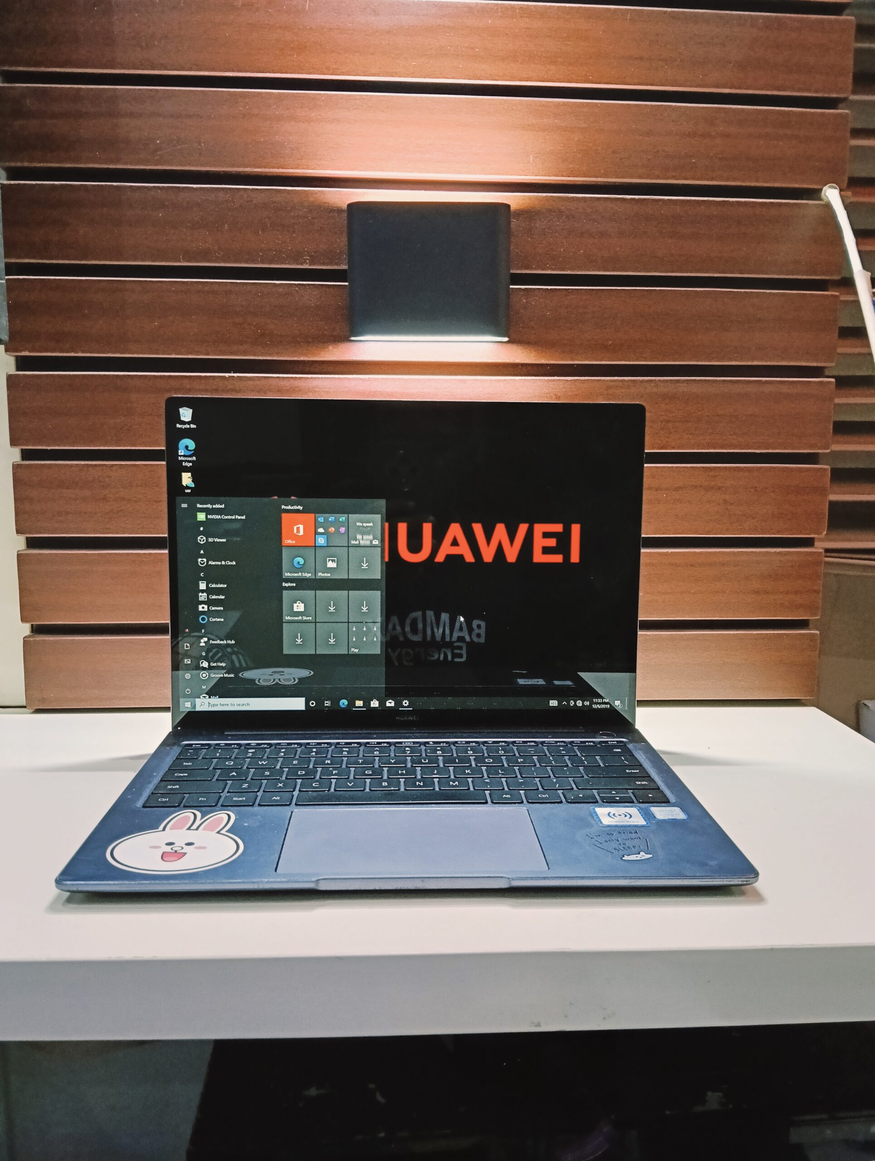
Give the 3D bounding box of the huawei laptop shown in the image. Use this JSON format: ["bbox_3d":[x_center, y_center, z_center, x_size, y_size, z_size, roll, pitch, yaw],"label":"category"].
[{"bbox_3d":[-0.014,0.010,0.484,0.304,0.225,0.217,0,8,-3],"label":"huawei laptop"}]

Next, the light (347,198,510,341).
[{"bbox_3d":[-0.006,-0.206,0.613,0.111,0.087,0.037,0,7,-4],"label":"light"}]

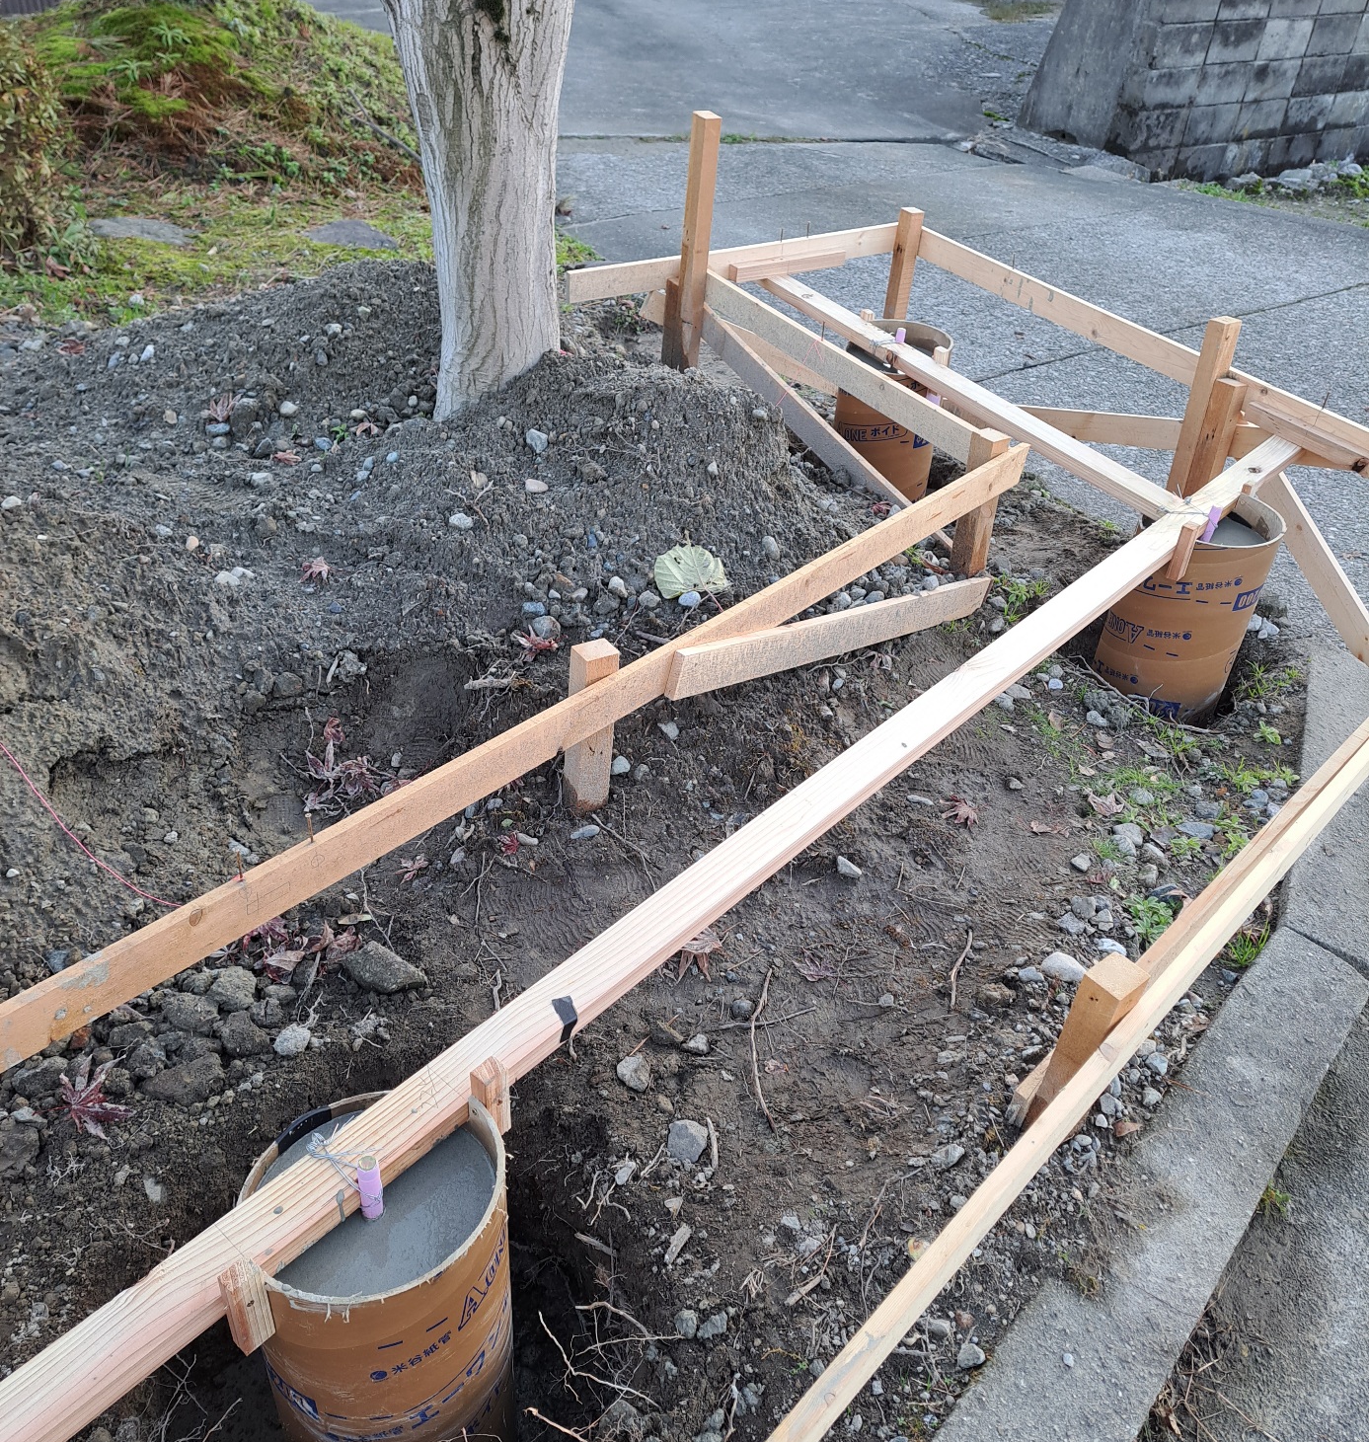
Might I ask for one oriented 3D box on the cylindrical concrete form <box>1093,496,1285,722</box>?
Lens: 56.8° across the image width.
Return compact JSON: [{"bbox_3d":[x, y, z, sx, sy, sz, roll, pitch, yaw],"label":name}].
[{"bbox_3d":[1.194,-0.268,3.055,0.310,0.520,0.310,4,38,0],"label":"cylindrical concrete form"}]

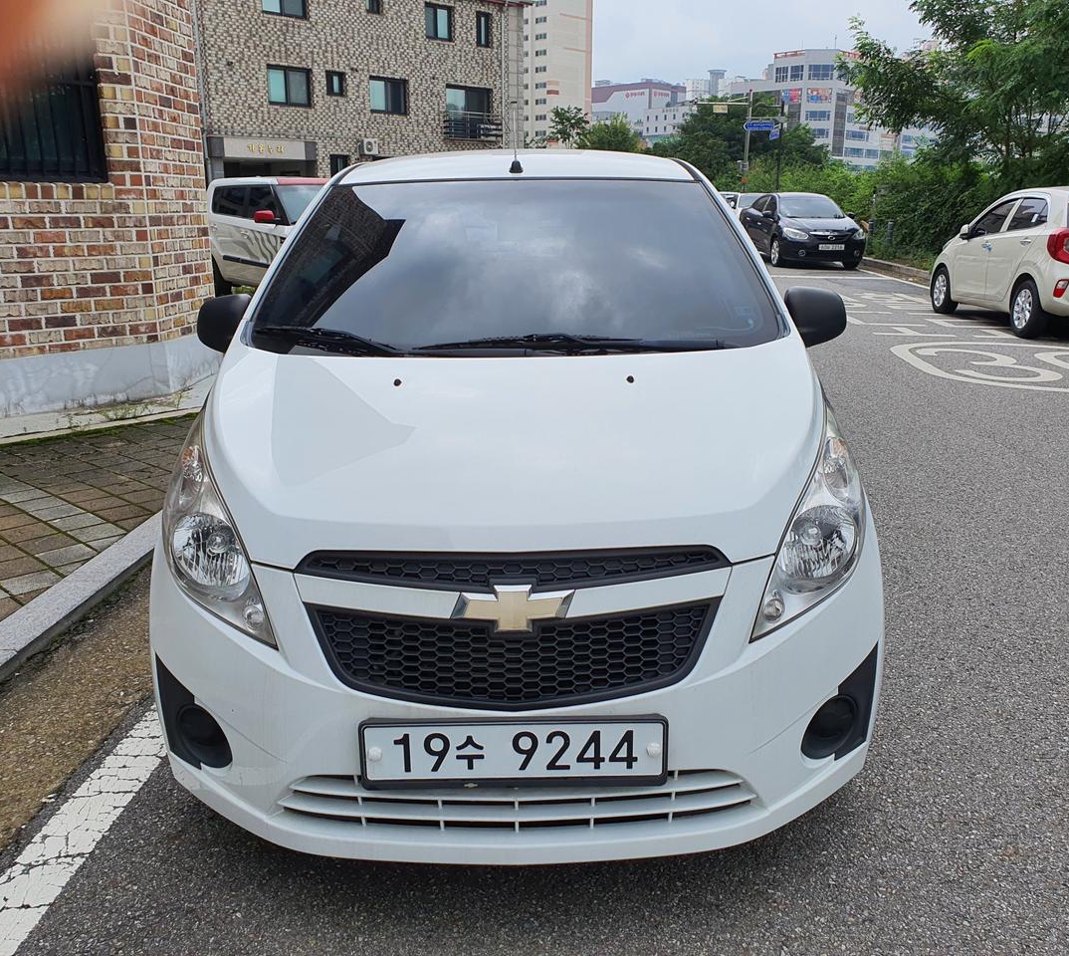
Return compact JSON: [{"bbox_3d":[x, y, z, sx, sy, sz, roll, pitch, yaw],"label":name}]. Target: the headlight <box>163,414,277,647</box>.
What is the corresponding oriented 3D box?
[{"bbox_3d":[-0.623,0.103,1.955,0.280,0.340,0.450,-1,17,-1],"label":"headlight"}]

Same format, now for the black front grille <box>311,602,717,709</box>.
[{"bbox_3d":[-0.032,0.306,1.692,0.745,0.145,0.130,-1,17,-1],"label":"black front grille"}]

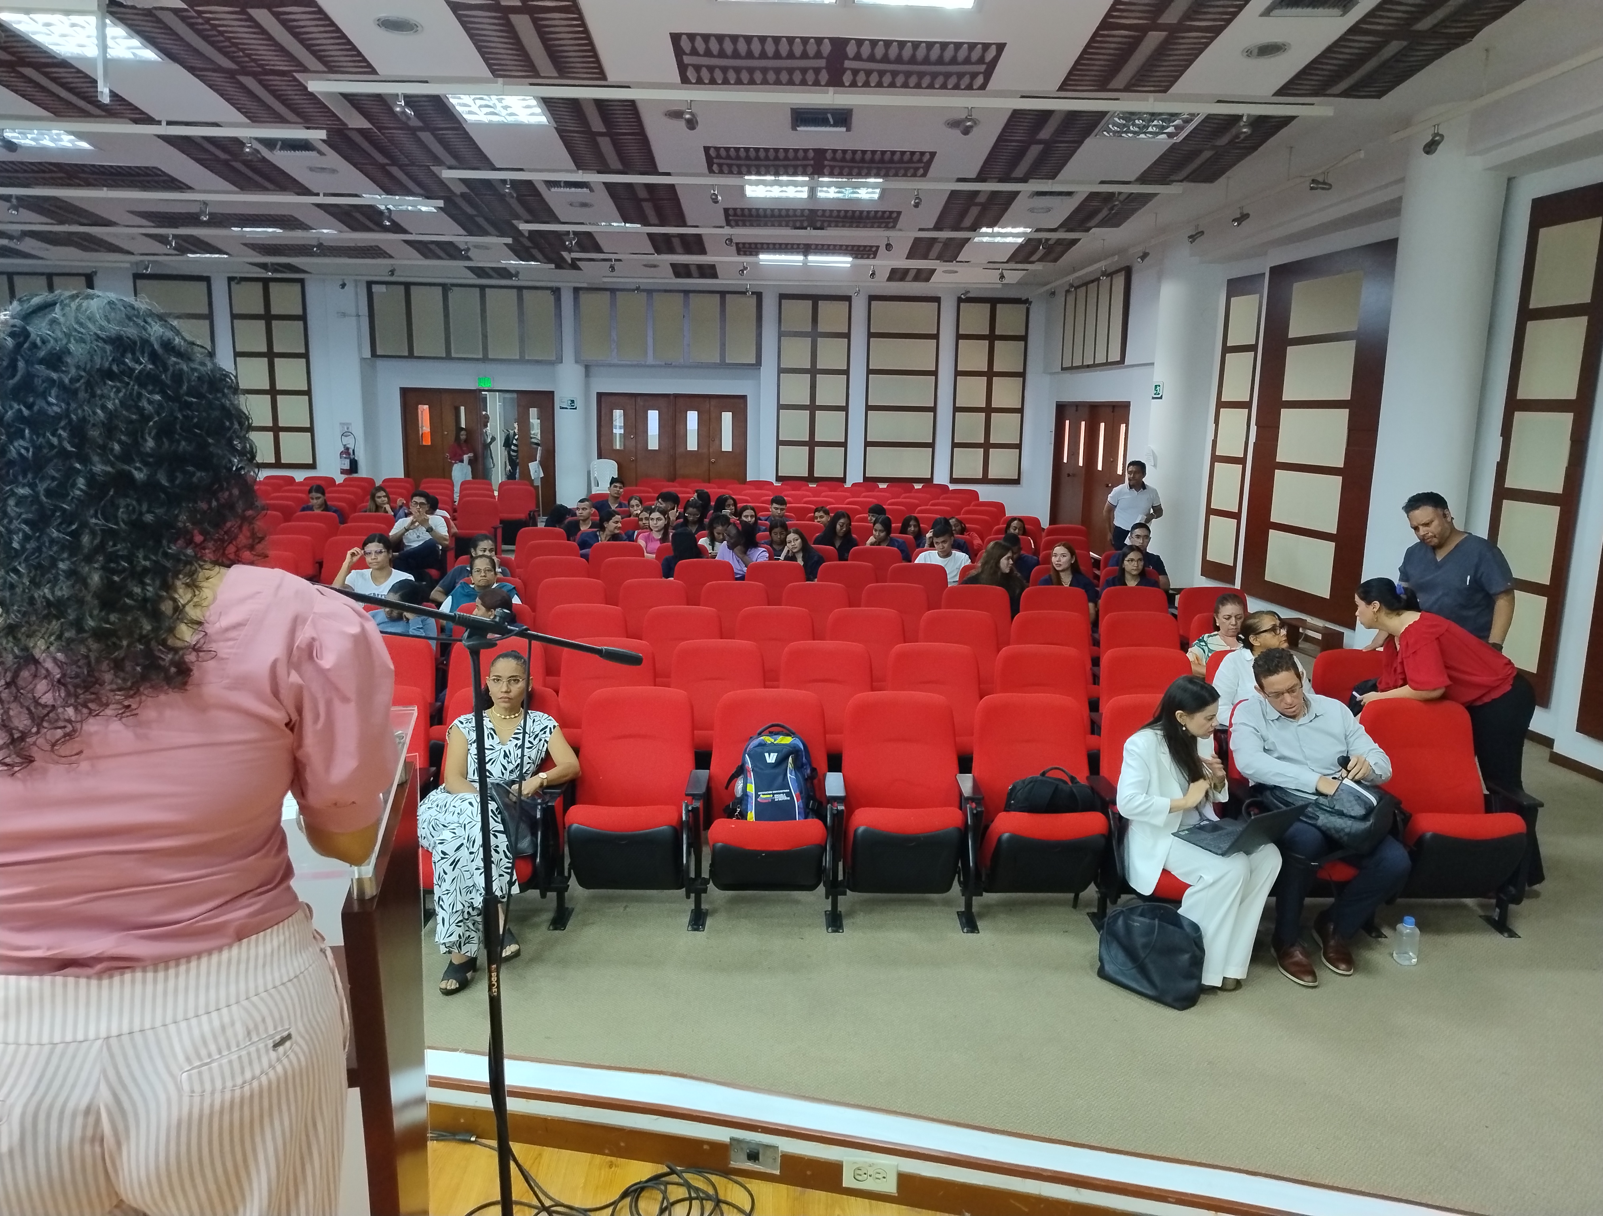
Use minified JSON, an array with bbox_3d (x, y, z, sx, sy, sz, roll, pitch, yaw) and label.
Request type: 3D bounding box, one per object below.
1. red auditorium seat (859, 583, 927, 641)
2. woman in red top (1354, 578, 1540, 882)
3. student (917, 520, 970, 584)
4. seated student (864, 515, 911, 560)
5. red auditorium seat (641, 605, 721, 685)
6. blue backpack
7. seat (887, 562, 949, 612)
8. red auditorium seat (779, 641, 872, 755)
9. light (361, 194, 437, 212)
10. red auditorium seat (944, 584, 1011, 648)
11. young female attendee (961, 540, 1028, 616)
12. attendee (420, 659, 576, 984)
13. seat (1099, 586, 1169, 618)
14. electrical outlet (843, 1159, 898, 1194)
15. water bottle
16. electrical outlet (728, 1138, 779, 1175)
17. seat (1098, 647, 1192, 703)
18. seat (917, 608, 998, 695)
[{"bbox_3d":[0.633,0.305,7.477,0.580,0.865,0.610,1,11,-1],"label":"red auditorium seat"},{"bbox_3d":[2.973,0.567,5.225,0.830,1.386,0.480,5,11,20],"label":"woman in red top"},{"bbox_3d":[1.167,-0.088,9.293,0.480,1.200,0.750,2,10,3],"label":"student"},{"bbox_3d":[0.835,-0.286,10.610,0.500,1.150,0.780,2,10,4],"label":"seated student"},{"bbox_3d":[-0.713,0.456,6.484,0.570,0.880,0.620,1,10,-2],"label":"red auditorium seat"},{"bbox_3d":[-0.130,0.679,4.604,0.330,0.430,0.220,1,-1,-1],"label":"blue backpack"},{"bbox_3d":[0.959,0.131,8.807,0.575,0.900,0.640,1,10,-1],"label":"seat"},{"bbox_3d":[0.127,0.641,5.633,0.580,0.865,0.610,1,11,-1],"label":"red auditorium seat"},{"bbox_3d":[-4.238,-4.308,11.860,0.600,0.080,1.020,1,10,-1],"label":"light"},{"bbox_3d":[1.191,0.359,7.555,0.560,0.950,0.600,1,10,0],"label":"red auditorium seat"},{"bbox_3d":[1.468,0.102,8.341,0.500,1.180,0.720,-4,11,-25],"label":"young female attendee"},{"bbox_3d":[-1.178,0.779,4.441,0.550,1.120,0.860,1,10,2],"label":"attendee"},{"bbox_3d":[2.375,0.334,7.830,0.575,0.900,0.640,1,10,-1],"label":"seat"},{"bbox_3d":[0.148,1.214,2.398,0.117,0.073,0.012,3,11,10],"label":"electrical outlet"},{"bbox_3d":[2.334,1.278,4.317,0.080,0.182,0.080,1,10,-2],"label":"water bottle"},{"bbox_3d":[-0.101,1.193,2.442,0.114,0.072,0.012,3,11,10],"label":"electrical outlet"},{"bbox_3d":[1.840,0.692,5.783,0.575,0.900,0.640,1,10,-1],"label":"seat"},{"bbox_3d":[0.984,0.496,6.778,0.575,0.900,0.640,1,10,-1],"label":"seat"}]

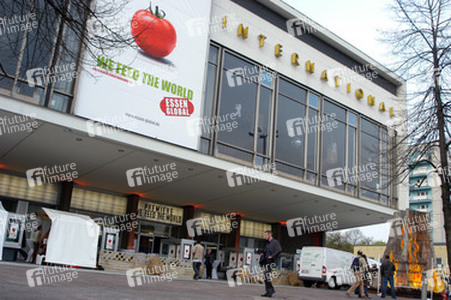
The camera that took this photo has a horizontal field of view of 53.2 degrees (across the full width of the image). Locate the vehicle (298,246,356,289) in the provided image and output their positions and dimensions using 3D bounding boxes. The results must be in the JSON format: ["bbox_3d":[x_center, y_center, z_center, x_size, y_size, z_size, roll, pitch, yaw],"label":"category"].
[{"bbox_3d":[7.090,7.880,29.750,1.950,2.450,5.200,-10,-21,41],"label":"vehicle"}]

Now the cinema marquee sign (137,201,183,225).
[{"bbox_3d":[-4.216,4.000,28.654,3.600,1.150,0.220,17,-20,-38],"label":"cinema marquee sign"}]

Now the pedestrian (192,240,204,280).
[{"bbox_3d":[-1.237,5.026,20.500,0.540,1.720,0.480,5,-16,-2],"label":"pedestrian"}]

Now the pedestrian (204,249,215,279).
[{"bbox_3d":[-0.940,6.785,26.800,0.560,1.700,0.400,2,-16,9],"label":"pedestrian"}]

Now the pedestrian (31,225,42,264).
[{"bbox_3d":[-8.420,4.170,19.980,0.500,1.680,0.400,-1,-17,18],"label":"pedestrian"}]

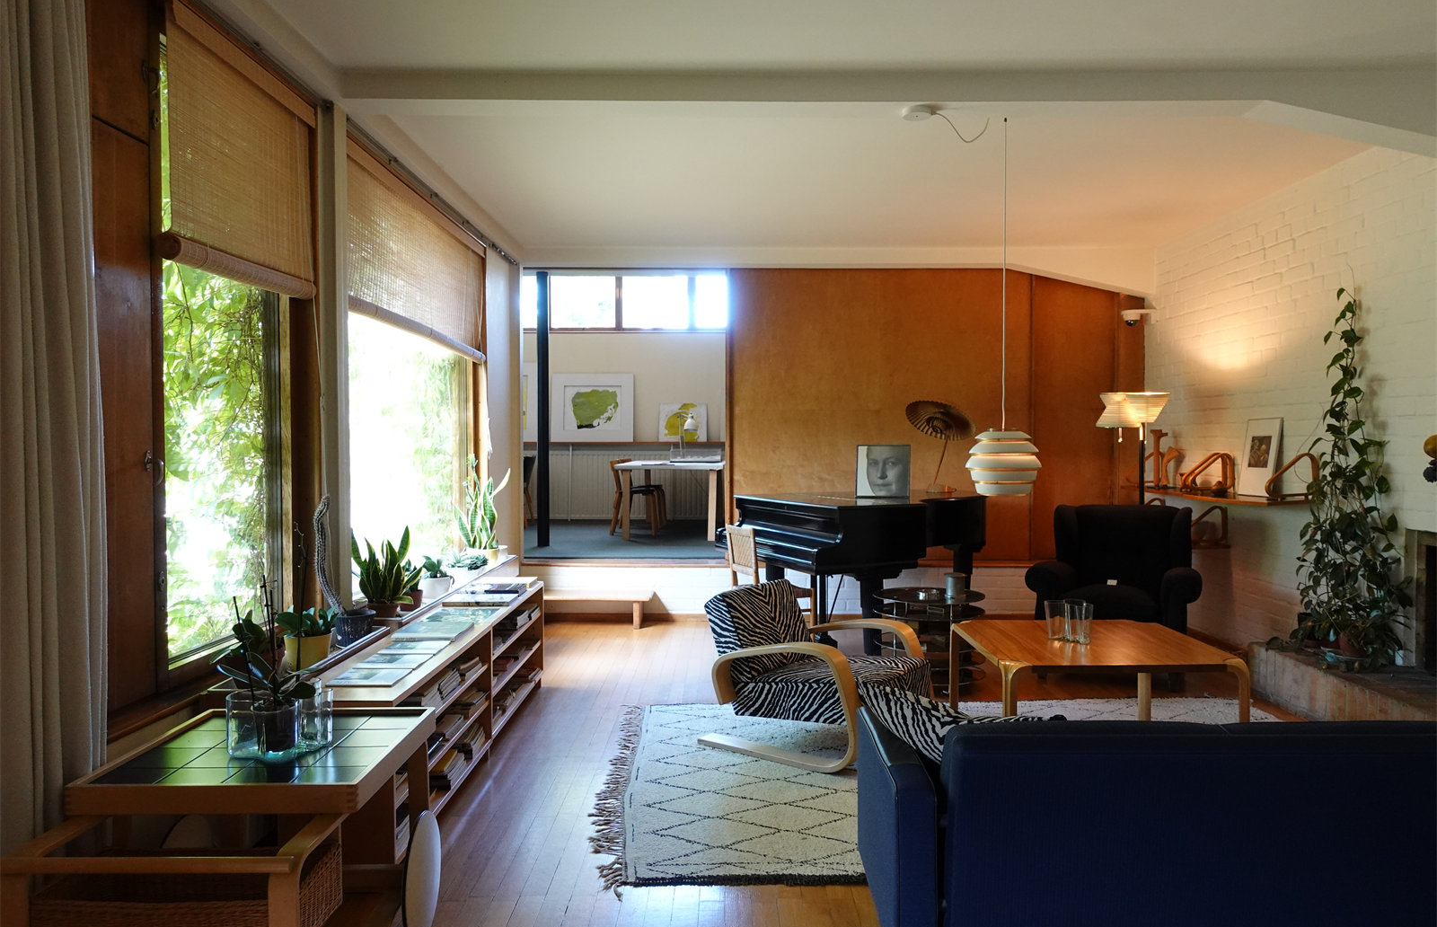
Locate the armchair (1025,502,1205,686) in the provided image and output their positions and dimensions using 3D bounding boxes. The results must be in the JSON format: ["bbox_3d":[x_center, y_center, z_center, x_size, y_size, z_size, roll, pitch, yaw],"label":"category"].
[{"bbox_3d":[2.427,0.779,5.876,0.940,0.980,0.870,1,1,24],"label":"armchair"}]

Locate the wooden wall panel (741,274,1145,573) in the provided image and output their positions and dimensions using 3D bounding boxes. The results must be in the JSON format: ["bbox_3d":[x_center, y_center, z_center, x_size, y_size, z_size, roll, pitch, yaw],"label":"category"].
[{"bbox_3d":[1.636,-0.355,7.233,3.120,2.250,0.070,0,1,0],"label":"wooden wall panel"}]

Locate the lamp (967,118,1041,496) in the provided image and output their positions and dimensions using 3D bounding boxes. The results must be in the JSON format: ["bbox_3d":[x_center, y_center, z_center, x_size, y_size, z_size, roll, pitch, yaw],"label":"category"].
[{"bbox_3d":[1.248,-0.680,4.157,0.333,1.655,0.333,0,1,0],"label":"lamp"}]

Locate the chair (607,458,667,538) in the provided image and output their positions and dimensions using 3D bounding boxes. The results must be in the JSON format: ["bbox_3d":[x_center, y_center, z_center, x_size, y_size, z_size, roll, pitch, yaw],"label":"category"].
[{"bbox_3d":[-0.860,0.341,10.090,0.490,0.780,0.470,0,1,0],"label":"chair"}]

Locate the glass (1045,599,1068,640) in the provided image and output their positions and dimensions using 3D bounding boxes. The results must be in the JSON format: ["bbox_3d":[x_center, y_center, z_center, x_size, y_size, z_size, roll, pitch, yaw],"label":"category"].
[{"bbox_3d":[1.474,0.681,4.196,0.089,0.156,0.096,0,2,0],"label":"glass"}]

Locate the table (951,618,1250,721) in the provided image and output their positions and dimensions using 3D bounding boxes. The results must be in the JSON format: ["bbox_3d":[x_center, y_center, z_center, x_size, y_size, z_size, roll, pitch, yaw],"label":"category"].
[{"bbox_3d":[1.529,1.009,4.016,0.920,0.530,0.900,0,1,0],"label":"table"}]

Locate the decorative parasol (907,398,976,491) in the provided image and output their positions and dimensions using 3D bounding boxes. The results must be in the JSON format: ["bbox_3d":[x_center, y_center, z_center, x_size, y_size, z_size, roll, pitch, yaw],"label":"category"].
[{"bbox_3d":[1.582,-0.124,6.789,0.490,0.655,0.480,0,1,0],"label":"decorative parasol"}]

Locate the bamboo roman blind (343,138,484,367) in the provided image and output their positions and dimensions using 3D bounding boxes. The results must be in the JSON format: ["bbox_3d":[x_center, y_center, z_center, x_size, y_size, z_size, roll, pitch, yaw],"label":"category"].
[{"bbox_3d":[-1.575,-1.021,5.104,0.070,0.735,2.410,0,1,0],"label":"bamboo roman blind"}]

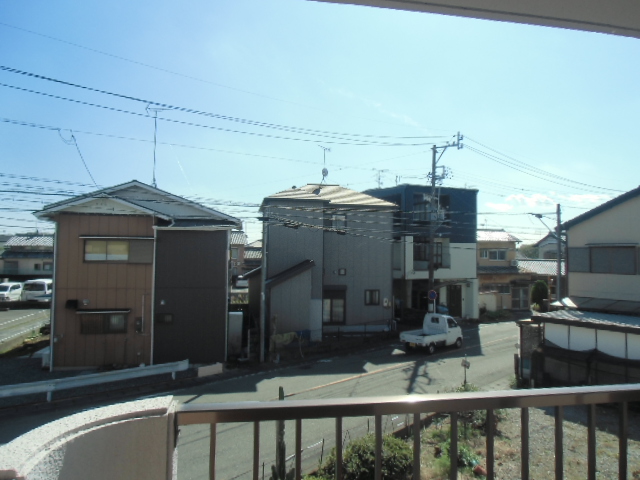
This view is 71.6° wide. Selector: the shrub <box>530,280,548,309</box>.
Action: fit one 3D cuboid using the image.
[{"bbox_3d":[20.359,5.161,41.123,1.650,2.750,1.650,1,-3,-16],"label":"shrub"}]

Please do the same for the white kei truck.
[{"bbox_3d":[5.858,4.766,22.964,3.395,1.780,1.475,3,-3,-40],"label":"white kei truck"}]

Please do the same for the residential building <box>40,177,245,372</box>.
[{"bbox_3d":[-8.387,1.527,22.462,7.800,7.900,8.500,1,-3,-16],"label":"residential building"}]

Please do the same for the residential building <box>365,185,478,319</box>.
[{"bbox_3d":[7.718,1.207,37.418,6.720,10.000,8.500,2,-3,-22],"label":"residential building"}]

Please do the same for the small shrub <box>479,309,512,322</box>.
[{"bbox_3d":[13.301,5.770,33.935,2.600,0.900,1.100,2,-3,-25],"label":"small shrub"}]

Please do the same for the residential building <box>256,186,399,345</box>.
[{"bbox_3d":[0.195,1.135,28.519,8.600,9.400,7.600,1,-3,-14],"label":"residential building"}]

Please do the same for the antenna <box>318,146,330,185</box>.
[{"bbox_3d":[0.313,-4.879,28.942,0.600,2.600,1.250,-1,-3,35],"label":"antenna"}]

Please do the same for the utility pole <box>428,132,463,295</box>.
[{"bbox_3d":[7.355,-0.270,26.669,0.750,12.200,2.100,3,-3,-40],"label":"utility pole"}]

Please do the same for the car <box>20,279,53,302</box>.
[{"bbox_3d":[-24.817,4.512,39.537,1.700,1.980,4.700,2,-3,-20],"label":"car"}]

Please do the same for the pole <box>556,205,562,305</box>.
[{"bbox_3d":[11.251,1.969,20.739,0.220,7.290,0.220,3,-3,-40],"label":"pole"}]

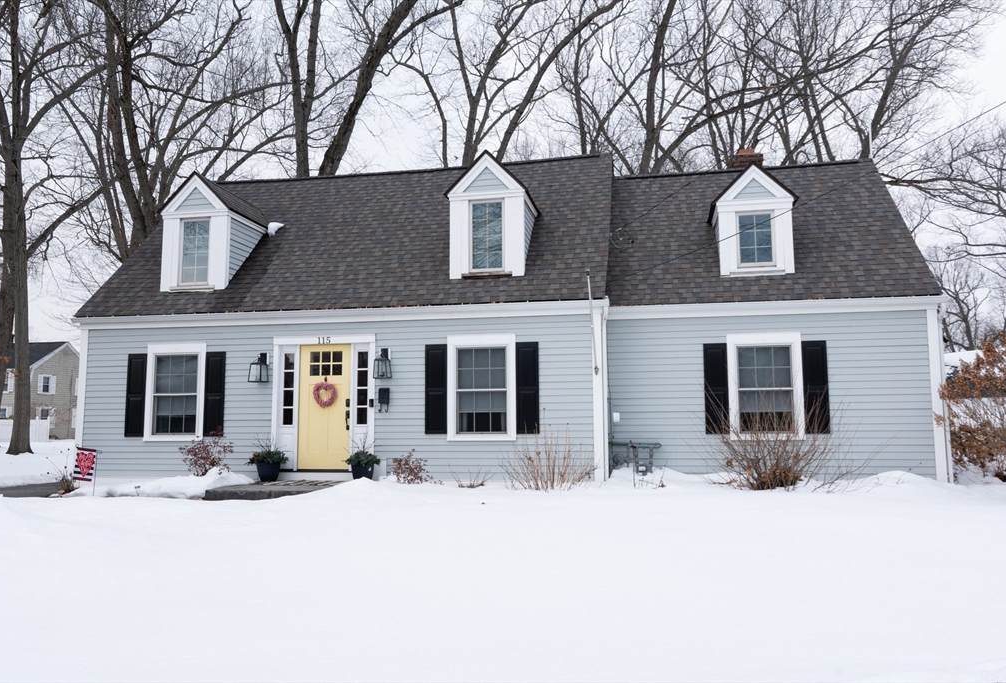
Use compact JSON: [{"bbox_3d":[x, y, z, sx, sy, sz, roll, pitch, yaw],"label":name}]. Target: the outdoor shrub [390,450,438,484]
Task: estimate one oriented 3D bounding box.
[{"bbox_3d":[-1.334,1.881,11.445,0.710,0.508,0.600,-1,-6,10],"label":"outdoor shrub"}]

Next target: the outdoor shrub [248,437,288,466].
[{"bbox_3d":[-3.727,1.749,12.157,0.610,0.455,0.560,-1,-6,10],"label":"outdoor shrub"}]

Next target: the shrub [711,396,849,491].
[{"bbox_3d":[3.789,1.401,10.449,1.817,1.241,1.600,-1,-6,10],"label":"shrub"}]

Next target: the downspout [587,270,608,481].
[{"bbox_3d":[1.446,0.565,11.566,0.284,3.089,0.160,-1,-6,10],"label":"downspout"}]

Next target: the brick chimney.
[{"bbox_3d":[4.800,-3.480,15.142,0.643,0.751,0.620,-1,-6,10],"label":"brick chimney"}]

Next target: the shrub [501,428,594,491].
[{"bbox_3d":[0.620,1.658,10.699,1.290,0.827,1.050,-1,-6,10],"label":"shrub"}]

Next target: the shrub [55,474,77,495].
[{"bbox_3d":[-6.478,2.126,11.400,0.310,0.300,0.300,-1,-6,10],"label":"shrub"}]

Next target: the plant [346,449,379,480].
[{"bbox_3d":[-2.168,1.906,11.852,0.520,0.534,0.500,-1,-6,10],"label":"plant"}]

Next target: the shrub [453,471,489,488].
[{"bbox_3d":[-0.450,1.970,10.965,0.526,0.253,0.420,-1,-6,10],"label":"shrub"}]

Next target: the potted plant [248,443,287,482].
[{"bbox_3d":[-3.721,1.916,12.138,0.610,0.633,0.560,-1,-6,10],"label":"potted plant"}]

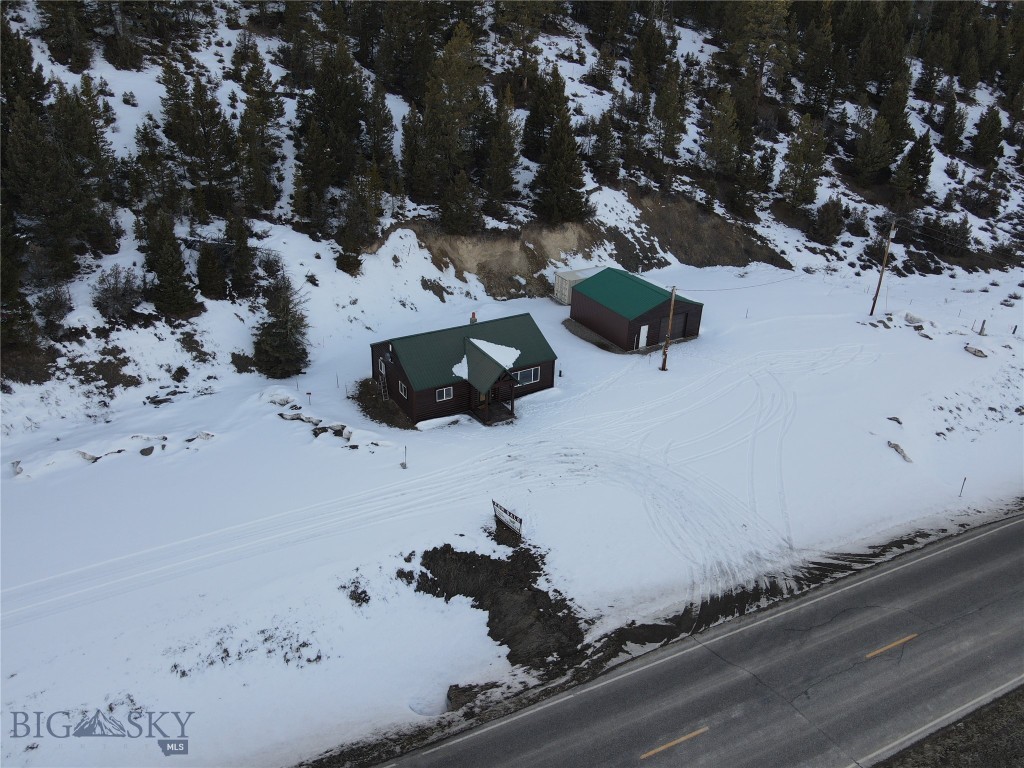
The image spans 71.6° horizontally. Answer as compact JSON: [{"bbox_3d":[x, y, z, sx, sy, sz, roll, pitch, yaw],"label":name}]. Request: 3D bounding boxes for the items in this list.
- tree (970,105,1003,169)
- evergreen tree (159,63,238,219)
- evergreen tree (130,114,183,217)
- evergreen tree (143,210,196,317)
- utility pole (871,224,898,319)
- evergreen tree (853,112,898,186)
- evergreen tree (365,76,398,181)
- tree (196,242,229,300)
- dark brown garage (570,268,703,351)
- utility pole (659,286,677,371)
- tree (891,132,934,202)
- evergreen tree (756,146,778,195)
[{"bbox_3d":[66.003,-34.535,98.761,4.611,7.719,4.611,17,30,28],"label":"tree"},{"bbox_3d":[-28.038,-21.775,63.498,6.500,12.277,6.200,-9,28,-21],"label":"evergreen tree"},{"bbox_3d":[-32.768,-19.677,64.413,4.370,8.976,4.370,1,27,0],"label":"evergreen tree"},{"bbox_3d":[-28.294,-9.633,57.638,4.094,8.883,4.094,1,27,0],"label":"evergreen tree"},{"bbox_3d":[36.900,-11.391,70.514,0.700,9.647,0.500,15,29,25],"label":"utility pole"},{"bbox_3d":[49.831,-31.706,96.304,5.527,9.120,5.527,1,27,0],"label":"evergreen tree"},{"bbox_3d":[-14.471,-28.248,78.733,3.897,10.169,3.897,-3,26,-9],"label":"evergreen tree"},{"bbox_3d":[-24.576,-9.236,58.259,2.626,4.631,2.626,-10,30,-21],"label":"tree"},{"bbox_3d":[11.685,-7.453,67.124,8.249,4.465,9.246,-13,30,-26],"label":"dark brown garage"},{"bbox_3d":[12.849,-4.364,57.935,0.360,7.300,0.360,1,27,0],"label":"utility pole"},{"bbox_3d":[52.659,-28.699,93.352,6.002,7.898,6.002,15,29,25],"label":"tree"},{"bbox_3d":[33.583,-27.738,92.398,2.761,6.078,2.761,1,27,0],"label":"evergreen tree"}]

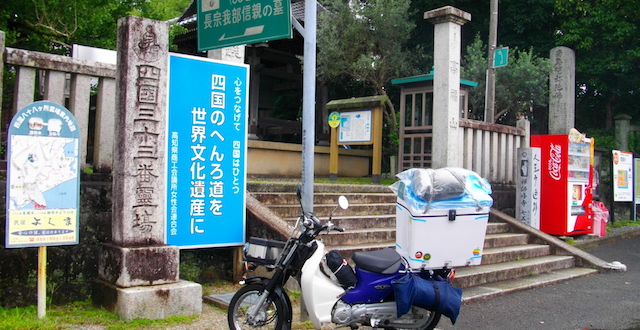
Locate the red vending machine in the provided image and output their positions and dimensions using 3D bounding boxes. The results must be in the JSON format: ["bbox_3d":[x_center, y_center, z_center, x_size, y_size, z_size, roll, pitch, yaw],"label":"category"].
[{"bbox_3d":[4.672,0.382,11.378,0.950,1.830,0.735,1,0,-37],"label":"red vending machine"}]

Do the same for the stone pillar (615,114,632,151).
[{"bbox_3d":[7.813,-0.540,15.205,0.370,1.600,0.370,1,0,-40],"label":"stone pillar"}]

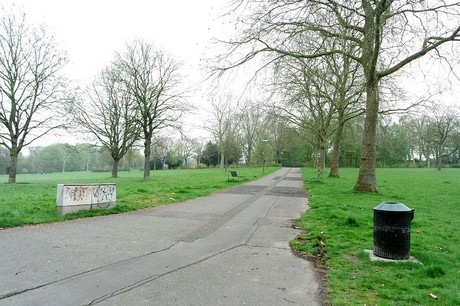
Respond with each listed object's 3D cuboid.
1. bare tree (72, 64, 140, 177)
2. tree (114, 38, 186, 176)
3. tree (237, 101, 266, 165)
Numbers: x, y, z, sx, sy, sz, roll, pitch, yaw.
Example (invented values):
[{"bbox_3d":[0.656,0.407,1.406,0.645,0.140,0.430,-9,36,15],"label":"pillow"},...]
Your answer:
[{"bbox_3d":[-13.410,-3.450,33.000,7.540,12.170,7.160,0,-2,0],"label":"bare tree"},{"bbox_3d":[-7.430,-4.190,29.000,6.630,13.300,6.290,0,-2,0],"label":"tree"},{"bbox_3d":[4.910,-4.570,70.000,6.850,14.850,6.510,0,-2,0],"label":"tree"}]

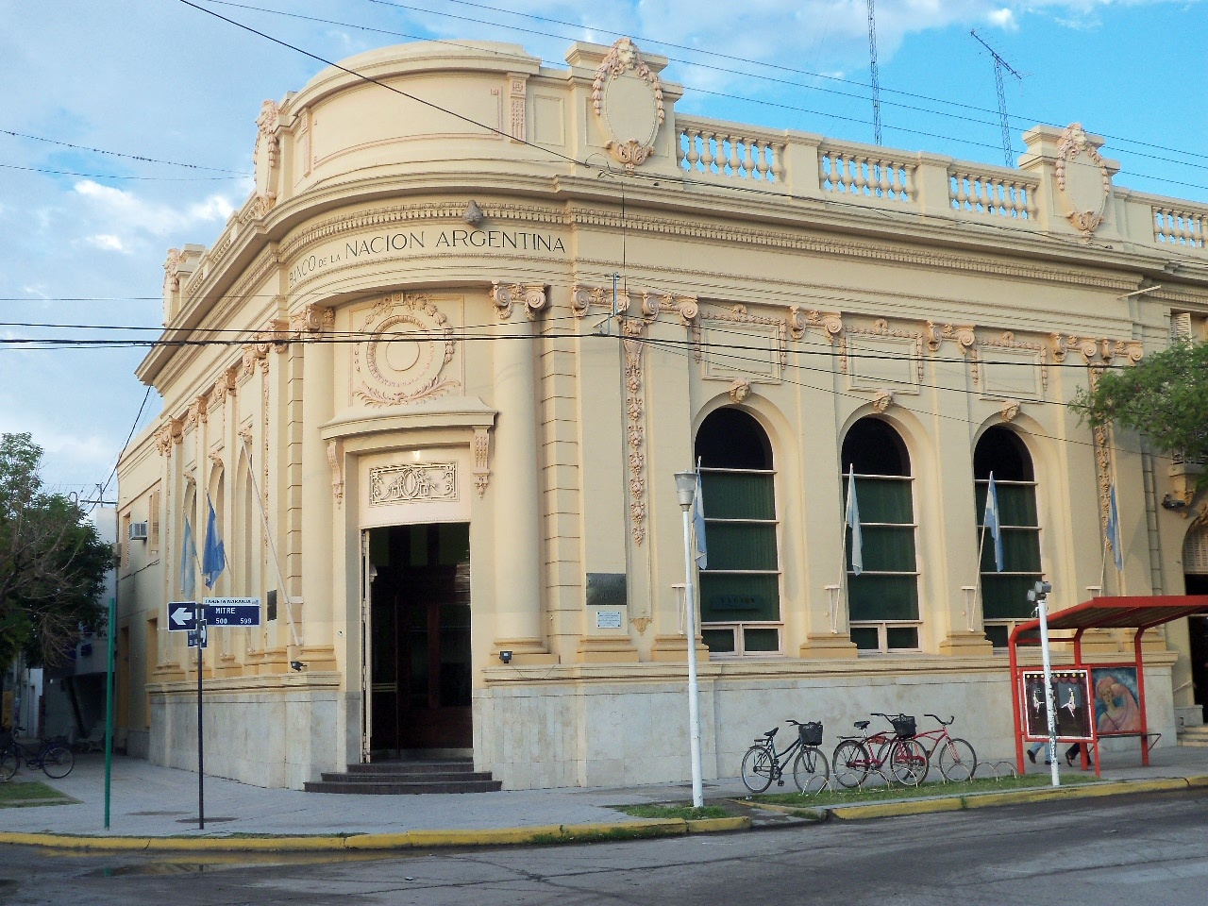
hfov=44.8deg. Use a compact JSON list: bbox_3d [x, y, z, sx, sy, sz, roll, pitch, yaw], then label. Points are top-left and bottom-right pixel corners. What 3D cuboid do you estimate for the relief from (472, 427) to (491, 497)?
[{"bbox_3d":[-1.972,0.136,23.475,0.300,1.120,0.250,-1,-9,-1],"label":"relief"}]

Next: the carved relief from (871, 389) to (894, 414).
[{"bbox_3d":[5.117,-0.944,26.891,0.400,0.420,0.270,3,-10,-26],"label":"carved relief"}]

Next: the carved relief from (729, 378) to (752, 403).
[{"bbox_3d":[2.396,-1.082,25.671,0.440,0.460,0.300,3,-10,-26],"label":"carved relief"}]

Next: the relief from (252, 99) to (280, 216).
[{"bbox_3d":[-6.397,-5.481,27.680,0.400,2.470,1.380,3,-10,-26],"label":"relief"}]

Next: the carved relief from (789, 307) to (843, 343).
[{"bbox_3d":[3.876,-2.318,26.668,0.950,0.620,0.300,3,-10,-26],"label":"carved relief"}]

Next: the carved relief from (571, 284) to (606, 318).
[{"bbox_3d":[-0.257,-2.489,24.227,0.580,0.540,0.240,3,-10,-26],"label":"carved relief"}]

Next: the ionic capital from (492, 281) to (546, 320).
[{"bbox_3d":[-1.426,-2.508,24.559,0.920,0.600,0.450,1,-9,-16],"label":"ionic capital"}]

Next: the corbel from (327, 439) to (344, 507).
[{"bbox_3d":[-4.546,0.367,25.024,0.260,1.180,0.220,-10,-12,44],"label":"corbel"}]

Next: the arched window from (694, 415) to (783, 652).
[{"bbox_3d":[2.324,1.357,25.479,1.590,4.340,0.280,3,-10,-26],"label":"arched window"}]

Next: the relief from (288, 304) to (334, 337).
[{"bbox_3d":[-5.154,-2.189,25.922,0.450,0.600,0.920,5,-11,-36],"label":"relief"}]

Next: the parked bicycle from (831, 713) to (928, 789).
[{"bbox_3d":[4.146,4.435,21.859,1.750,1.060,0.600,2,-10,-23],"label":"parked bicycle"}]

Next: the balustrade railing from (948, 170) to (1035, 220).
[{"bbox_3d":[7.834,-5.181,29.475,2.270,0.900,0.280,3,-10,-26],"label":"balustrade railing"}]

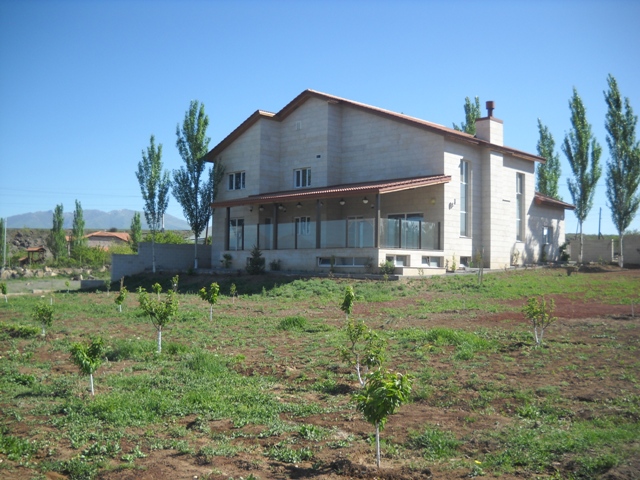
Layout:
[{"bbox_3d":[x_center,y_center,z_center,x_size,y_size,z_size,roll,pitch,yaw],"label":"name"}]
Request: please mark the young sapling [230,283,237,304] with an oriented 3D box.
[{"bbox_3d":[-2.881,1.782,23.400,0.200,0.733,0.200,1,-2,0],"label":"young sapling"}]

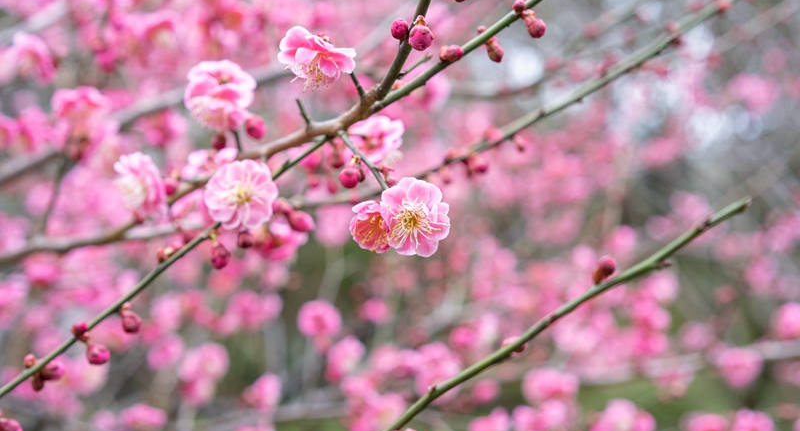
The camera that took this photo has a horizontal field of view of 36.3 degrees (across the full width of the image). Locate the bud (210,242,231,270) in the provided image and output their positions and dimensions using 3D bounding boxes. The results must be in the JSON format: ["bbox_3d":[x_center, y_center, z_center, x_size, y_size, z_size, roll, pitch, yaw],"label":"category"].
[{"bbox_3d":[-0.071,0.016,0.485,0.008,0.011,0.008,-11,0,0],"label":"bud"}]

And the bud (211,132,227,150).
[{"bbox_3d":[-0.071,-0.029,0.480,0.006,0.007,0.006,3,-6,0],"label":"bud"}]

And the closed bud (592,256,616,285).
[{"bbox_3d":[0.078,0.021,0.465,0.008,0.011,0.008,28,6,0],"label":"closed bud"}]

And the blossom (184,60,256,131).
[{"bbox_3d":[-0.072,-0.048,0.490,0.028,0.026,0.018,0,21,19],"label":"blossom"}]

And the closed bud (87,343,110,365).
[{"bbox_3d":[-0.118,0.055,0.480,0.008,0.009,0.008,-36,-21,0],"label":"closed bud"}]

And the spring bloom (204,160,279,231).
[{"bbox_3d":[-0.060,-0.008,0.465,0.028,0.028,0.013,0,2,-6],"label":"spring bloom"}]

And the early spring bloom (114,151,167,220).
[{"bbox_3d":[-0.112,-0.013,0.525,0.016,0.027,0.027,-23,15,-38],"label":"early spring bloom"}]

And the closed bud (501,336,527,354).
[{"bbox_3d":[0.042,0.047,0.448,0.009,0.006,0.006,21,0,-12],"label":"closed bud"}]

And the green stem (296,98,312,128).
[{"bbox_3d":[-0.036,-0.038,0.450,0.002,0.010,0.002,-26,-6,0],"label":"green stem"}]

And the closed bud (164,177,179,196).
[{"bbox_3d":[-0.099,-0.013,0.530,0.006,0.008,0.006,11,0,0],"label":"closed bud"}]

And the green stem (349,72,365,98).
[{"bbox_3d":[-0.017,-0.052,0.485,0.002,0.011,0.002,-25,0,0],"label":"green stem"}]

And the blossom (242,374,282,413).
[{"bbox_3d":[-0.083,0.108,0.740,0.017,0.025,0.025,8,5,38],"label":"blossom"}]

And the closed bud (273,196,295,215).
[{"bbox_3d":[-0.049,-0.004,0.510,0.009,0.007,0.007,39,0,12],"label":"closed bud"}]

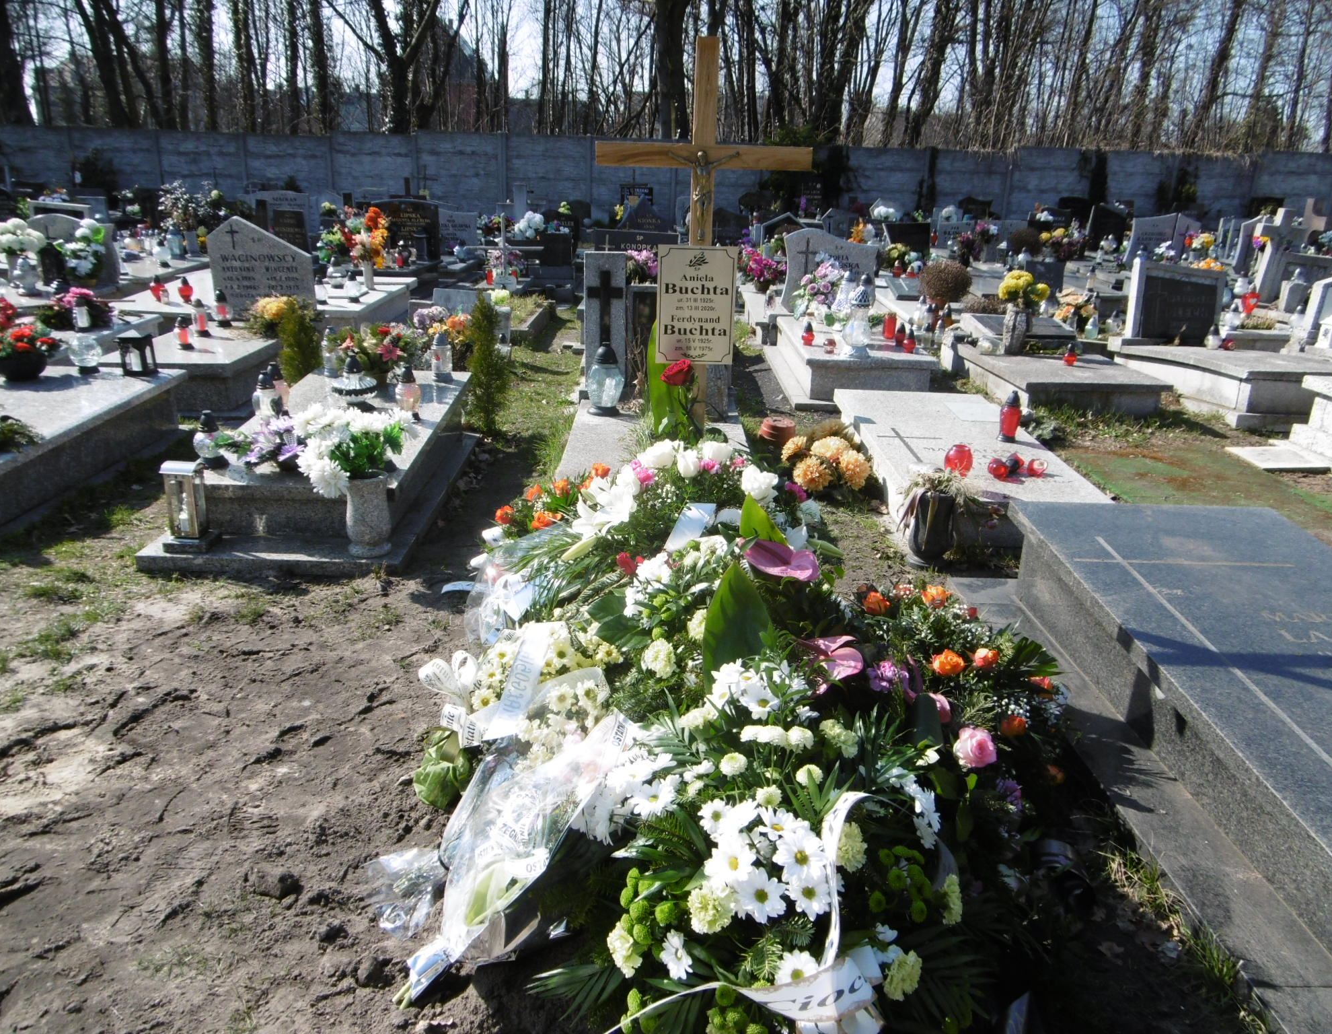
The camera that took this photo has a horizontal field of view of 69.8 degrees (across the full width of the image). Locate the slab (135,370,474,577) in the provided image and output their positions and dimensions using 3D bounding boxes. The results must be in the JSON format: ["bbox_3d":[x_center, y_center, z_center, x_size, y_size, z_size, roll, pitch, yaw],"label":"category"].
[{"bbox_3d":[-1.478,-0.277,4.328,0.970,0.430,1.840,1,20,-1],"label":"slab"}]

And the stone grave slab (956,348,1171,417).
[{"bbox_3d":[2.634,-0.945,6.474,0.913,0.200,1.280,1,20,-2],"label":"stone grave slab"}]

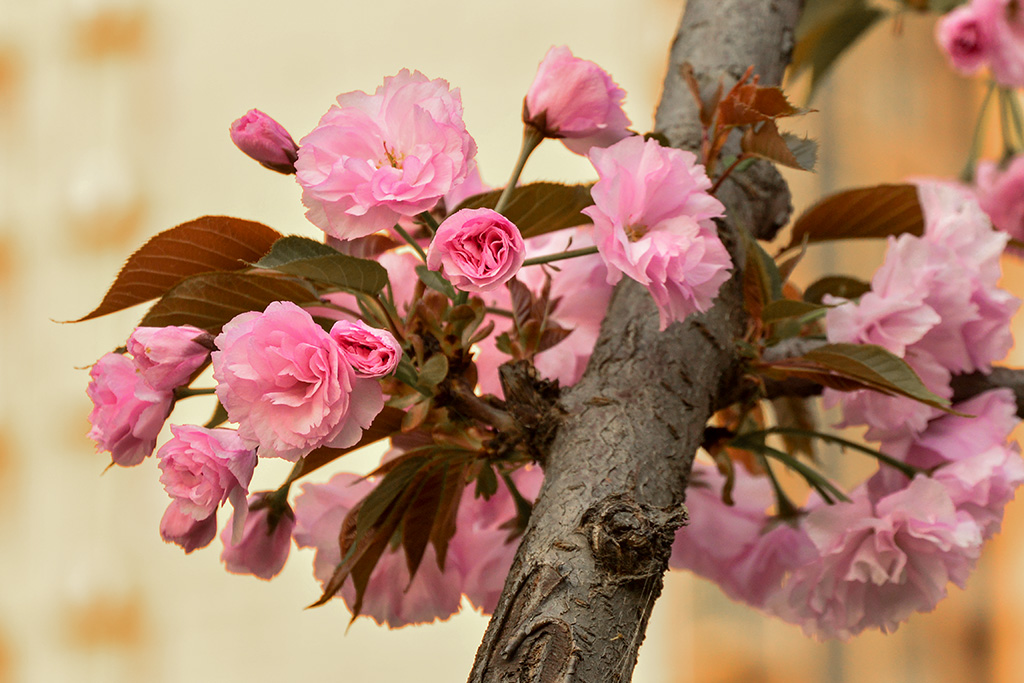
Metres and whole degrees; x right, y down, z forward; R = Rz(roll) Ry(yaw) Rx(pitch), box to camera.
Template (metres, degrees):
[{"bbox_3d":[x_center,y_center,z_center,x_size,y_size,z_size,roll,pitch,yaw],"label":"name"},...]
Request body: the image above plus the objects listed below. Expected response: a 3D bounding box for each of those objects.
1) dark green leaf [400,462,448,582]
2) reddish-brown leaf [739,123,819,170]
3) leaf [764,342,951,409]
[{"bbox_3d":[-0.025,0.052,1.970,0.009,0.034,0.011,18,0,16],"label":"dark green leaf"},{"bbox_3d":[0.078,-0.057,2.020,0.022,0.013,0.014,9,-3,15],"label":"reddish-brown leaf"},{"bbox_3d":[0.099,0.010,1.970,0.053,0.013,0.019,16,11,6],"label":"leaf"}]

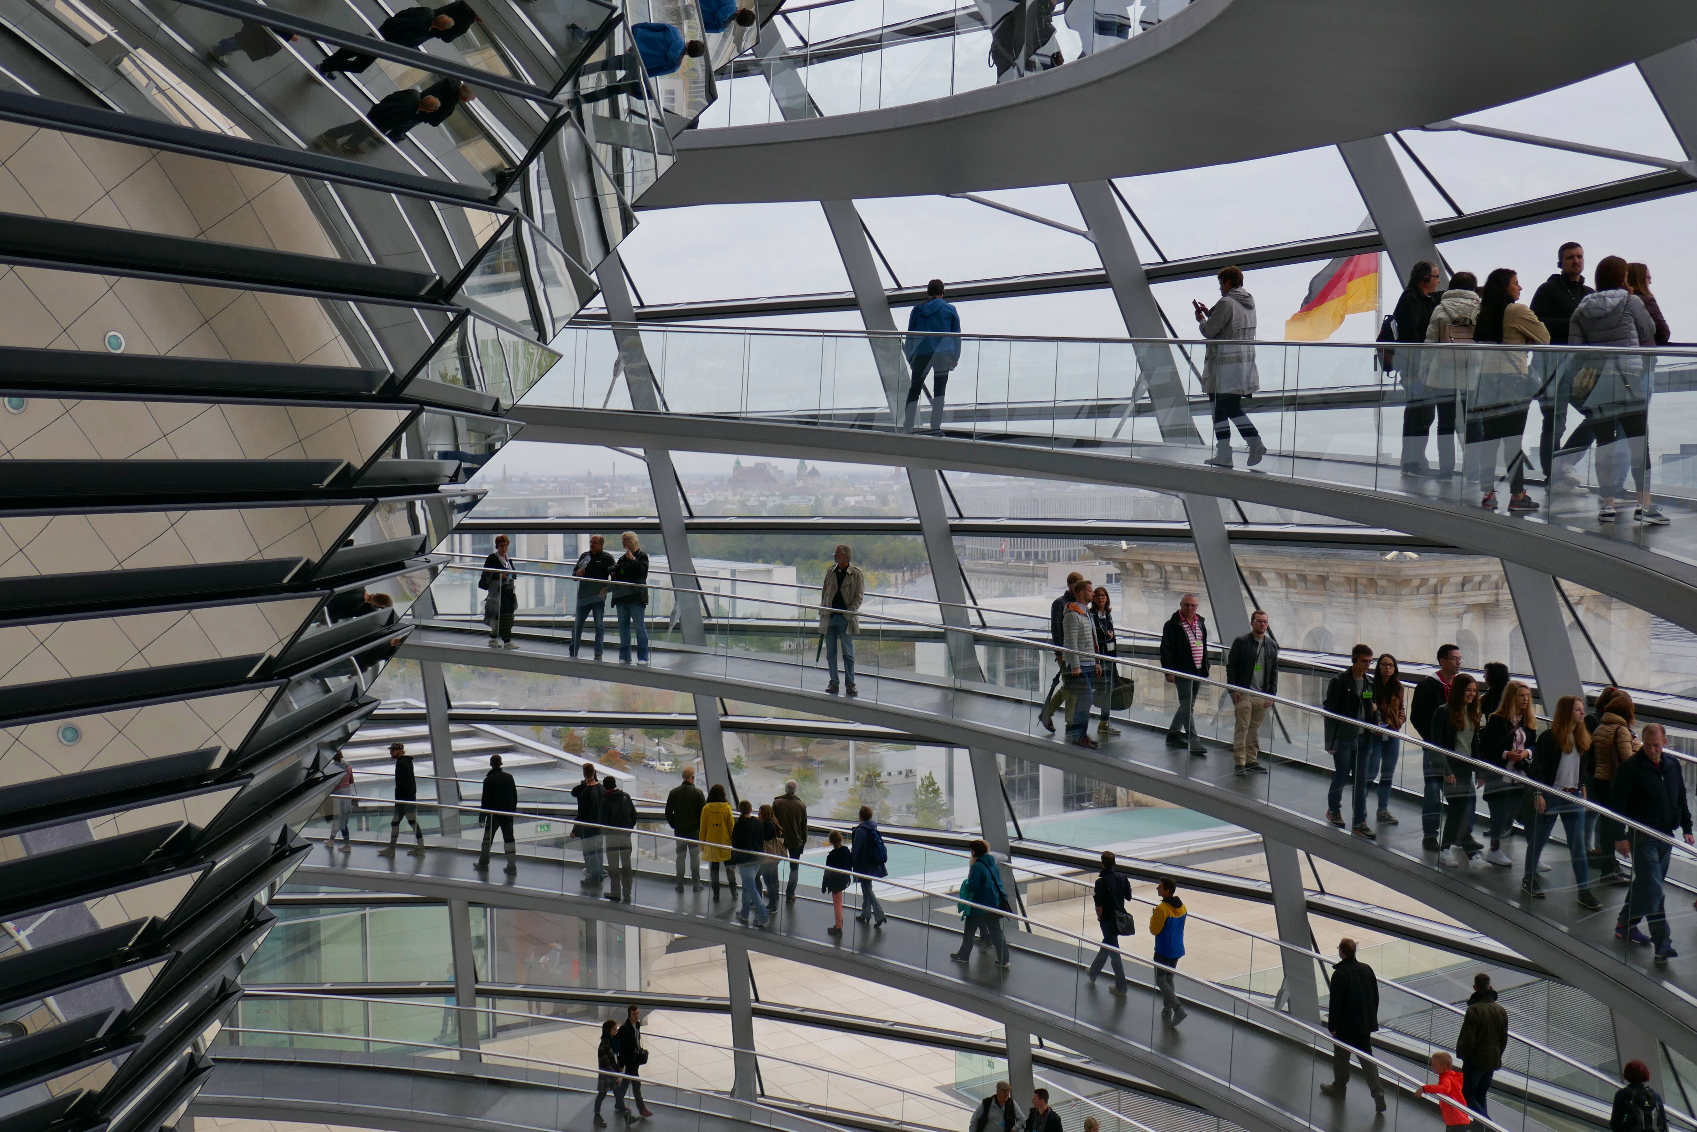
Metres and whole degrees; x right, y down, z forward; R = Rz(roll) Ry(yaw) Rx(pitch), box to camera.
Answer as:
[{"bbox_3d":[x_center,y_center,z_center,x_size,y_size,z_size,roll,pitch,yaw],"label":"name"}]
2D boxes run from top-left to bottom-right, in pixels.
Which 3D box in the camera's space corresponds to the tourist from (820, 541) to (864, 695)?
[{"bbox_3d":[-0.083,0.670,21.150,0.560,1.810,0.380,0,3,13],"label":"tourist"}]

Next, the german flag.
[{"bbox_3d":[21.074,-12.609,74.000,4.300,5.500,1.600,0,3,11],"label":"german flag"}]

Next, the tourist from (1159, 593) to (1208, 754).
[{"bbox_3d":[3.821,1.200,19.274,0.530,1.757,0.500,-3,4,-36],"label":"tourist"}]

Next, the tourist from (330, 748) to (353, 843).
[{"bbox_3d":[-7.790,3.577,26.000,0.500,1.620,0.480,0,3,6],"label":"tourist"}]

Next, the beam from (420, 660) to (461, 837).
[{"bbox_3d":[-6.685,2.994,28.069,0.320,3.227,0.340,0,20,5],"label":"beam"}]

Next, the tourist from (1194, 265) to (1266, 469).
[{"bbox_3d":[3.481,-1.803,15.420,0.600,1.814,0.500,3,5,45],"label":"tourist"}]

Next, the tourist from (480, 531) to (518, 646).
[{"bbox_3d":[-4.879,0.343,23.700,0.400,1.560,0.460,2,4,34],"label":"tourist"}]

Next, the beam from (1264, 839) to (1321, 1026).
[{"bbox_3d":[5.904,4.753,22.186,0.340,2.649,0.320,-21,15,-38],"label":"beam"}]

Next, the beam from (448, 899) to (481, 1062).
[{"bbox_3d":[-6.576,7.091,29.239,0.320,2.978,0.340,0,11,5],"label":"beam"}]

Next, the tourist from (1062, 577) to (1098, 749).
[{"bbox_3d":[2.557,1.067,18.700,0.360,1.820,0.500,2,4,32],"label":"tourist"}]

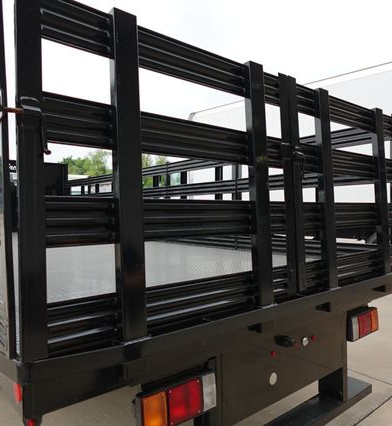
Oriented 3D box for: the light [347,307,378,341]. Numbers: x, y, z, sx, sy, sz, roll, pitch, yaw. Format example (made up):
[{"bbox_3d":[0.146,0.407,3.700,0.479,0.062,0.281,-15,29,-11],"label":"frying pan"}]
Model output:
[{"bbox_3d":[1.006,0.683,2.196,0.310,0.145,0.080,0,-3,-38],"label":"light"}]

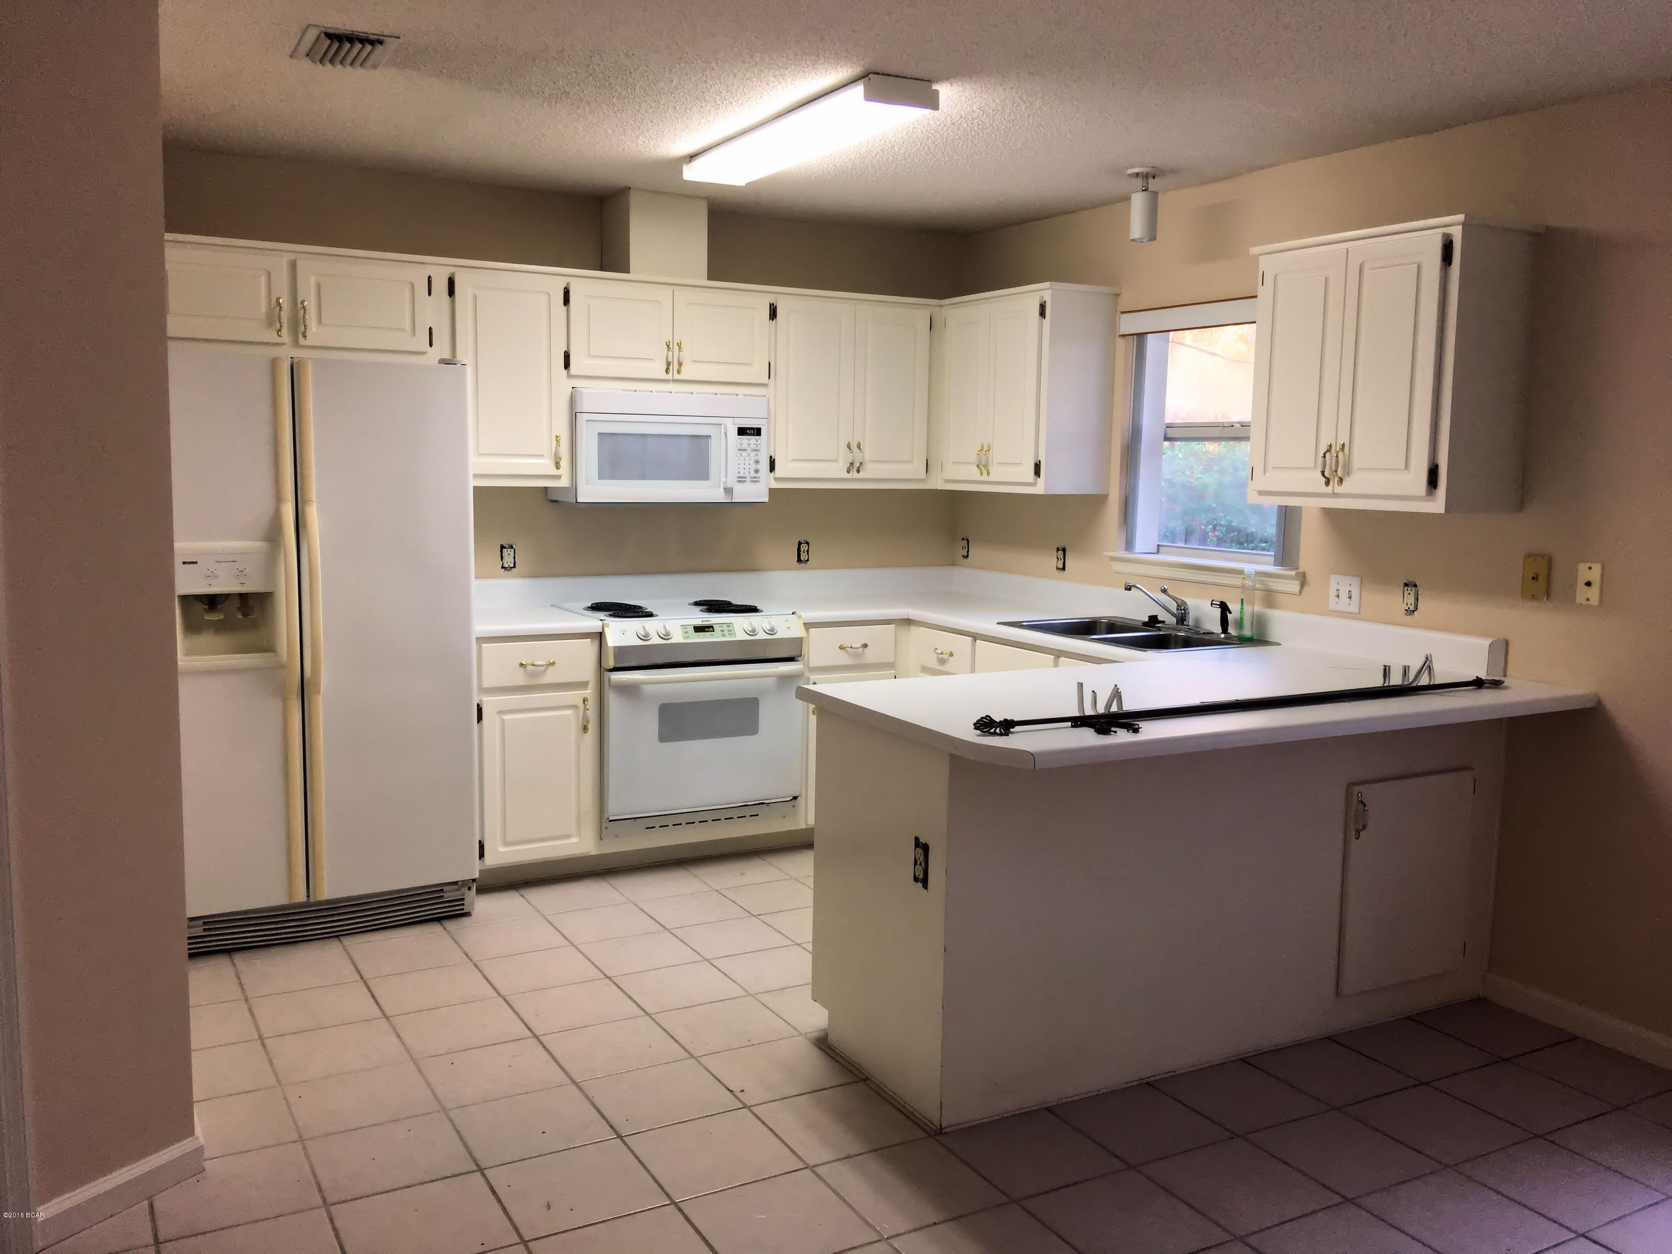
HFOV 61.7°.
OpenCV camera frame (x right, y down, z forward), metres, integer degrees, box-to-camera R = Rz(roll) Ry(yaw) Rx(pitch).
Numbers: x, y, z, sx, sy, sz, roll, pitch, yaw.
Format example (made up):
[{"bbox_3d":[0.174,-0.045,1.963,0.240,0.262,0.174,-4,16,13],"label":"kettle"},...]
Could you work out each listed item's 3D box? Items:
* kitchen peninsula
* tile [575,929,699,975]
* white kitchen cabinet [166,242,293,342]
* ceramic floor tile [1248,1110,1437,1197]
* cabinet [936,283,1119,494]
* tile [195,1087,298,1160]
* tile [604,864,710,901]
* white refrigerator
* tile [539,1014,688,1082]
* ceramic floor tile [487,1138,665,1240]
[{"bbox_3d":[0.941,0.608,3.634,1.891,0.927,0.949,-3,8,-29],"label":"kitchen peninsula"},{"bbox_3d":[-0.590,0.980,4.198,0.298,0.012,0.298,-3,8,-29],"label":"tile"},{"bbox_3d":[-2.019,-1.053,4.531,0.408,0.276,0.338,-3,8,-29],"label":"white kitchen cabinet"},{"bbox_3d":[1.105,1.149,3.060,0.295,0.010,0.295,-3,8,-29],"label":"ceramic floor tile"},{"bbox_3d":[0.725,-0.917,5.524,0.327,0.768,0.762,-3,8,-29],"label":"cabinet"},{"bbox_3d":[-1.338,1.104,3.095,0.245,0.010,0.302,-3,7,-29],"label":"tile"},{"bbox_3d":[-0.628,0.907,4.931,0.300,0.010,0.300,-3,8,-29],"label":"tile"},{"bbox_3d":[-1.696,0.046,4.453,0.906,1.756,0.863,-3,8,-29],"label":"white refrigerator"},{"bbox_3d":[-0.559,1.063,3.528,0.295,0.010,0.295,-3,8,-29],"label":"tile"},{"bbox_3d":[-0.532,1.148,2.864,0.300,0.010,0.300,-3,8,-29],"label":"ceramic floor tile"}]

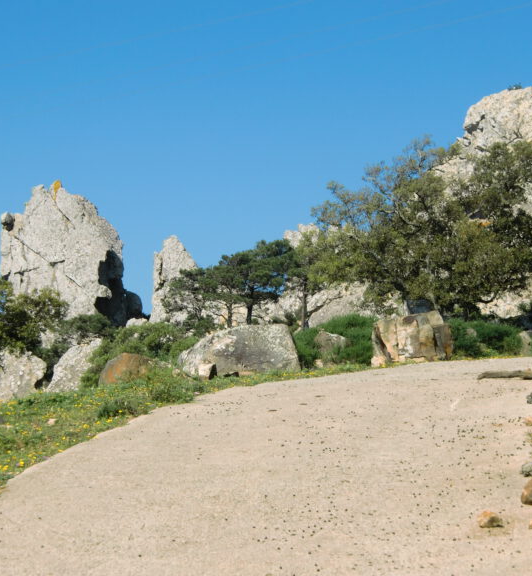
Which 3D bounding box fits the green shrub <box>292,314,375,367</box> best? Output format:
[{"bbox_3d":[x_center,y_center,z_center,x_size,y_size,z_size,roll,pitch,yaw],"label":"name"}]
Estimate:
[{"bbox_3d":[1.121,0.872,28.000,1.362,0.863,1.021,0,-3,0],"label":"green shrub"}]

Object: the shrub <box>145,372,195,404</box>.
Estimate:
[{"bbox_3d":[-1.145,1.192,20.000,0.593,0.380,0.474,0,-3,0],"label":"shrub"}]

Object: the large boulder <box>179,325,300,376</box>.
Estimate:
[{"bbox_3d":[-0.393,0.941,25.000,1.809,0.801,1.266,0,-3,0],"label":"large boulder"}]

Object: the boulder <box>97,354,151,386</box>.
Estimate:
[{"bbox_3d":[-2.098,1.208,25.000,0.771,0.504,0.617,0,-3,0],"label":"boulder"}]

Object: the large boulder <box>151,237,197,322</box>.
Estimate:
[{"bbox_3d":[-3.636,-0.338,67.000,1.907,3.576,1.717,0,-3,0],"label":"large boulder"}]

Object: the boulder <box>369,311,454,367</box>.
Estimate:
[{"bbox_3d":[2.287,0.794,26.500,1.289,0.880,0.902,0,-3,0],"label":"boulder"}]

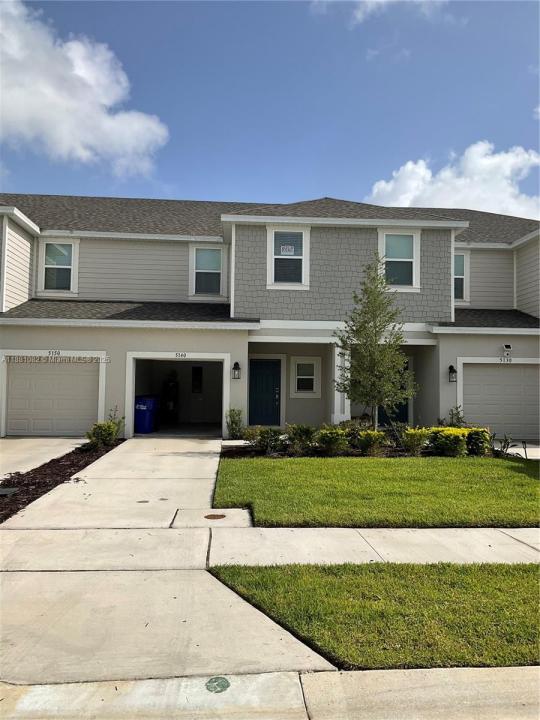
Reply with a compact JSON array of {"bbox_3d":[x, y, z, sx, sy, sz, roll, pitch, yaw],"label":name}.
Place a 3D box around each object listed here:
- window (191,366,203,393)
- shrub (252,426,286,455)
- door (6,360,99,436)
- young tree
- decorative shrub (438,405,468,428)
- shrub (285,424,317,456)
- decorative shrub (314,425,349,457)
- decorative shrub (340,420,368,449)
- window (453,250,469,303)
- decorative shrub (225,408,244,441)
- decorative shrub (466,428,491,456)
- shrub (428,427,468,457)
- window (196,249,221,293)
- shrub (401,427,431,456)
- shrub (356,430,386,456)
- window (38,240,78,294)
[{"bbox_3d":[-2.738,0.713,22.621,0.420,1.020,0.100,1,-3,-3],"label":"window"},{"bbox_3d":[-0.011,1.821,13.645,0.770,0.630,0.700,1,-3,-3],"label":"shrub"},{"bbox_3d":[-5.778,1.017,16.050,2.398,2.063,0.120,1,-3,-5],"label":"door"},{"bbox_3d":[2.485,-0.240,14.178,1.962,4.521,1.850,1,-3,-5],"label":"young tree"},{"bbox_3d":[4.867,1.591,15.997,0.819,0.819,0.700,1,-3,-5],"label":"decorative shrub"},{"bbox_3d":[0.690,1.808,13.634,0.729,0.697,0.720,1,-3,-5],"label":"shrub"},{"bbox_3d":[1.388,1.829,13.617,0.760,0.700,0.700,1,-3,-3],"label":"decorative shrub"},{"bbox_3d":[2.011,1.760,14.348,0.676,0.734,0.680,1,-3,-5],"label":"decorative shrub"},{"bbox_3d":[5.692,-2.603,18.915,1.150,1.600,0.130,1,-3,-3],"label":"window"},{"bbox_3d":[-0.930,1.691,15.816,0.524,0.836,0.520,1,-3,-5],"label":"decorative shrub"},{"bbox_3d":[4.802,1.900,13.893,0.580,0.620,0.600,1,-3,-3],"label":"decorative shrub"},{"bbox_3d":[4.119,1.879,13.913,0.949,0.688,0.800,1,-3,-5],"label":"shrub"},{"bbox_3d":[-1.916,-2.738,18.652,0.830,1.465,0.120,1,-3,-5],"label":"window"},{"bbox_3d":[3.341,1.894,13.849,0.705,0.639,0.660,1,-3,-5],"label":"shrub"},{"bbox_3d":[2.299,1.902,13.661,0.680,0.600,0.650,1,-3,-3],"label":"shrub"},{"bbox_3d":[-6.414,-2.805,18.291,1.180,1.630,0.130,1,-3,-3],"label":"window"}]

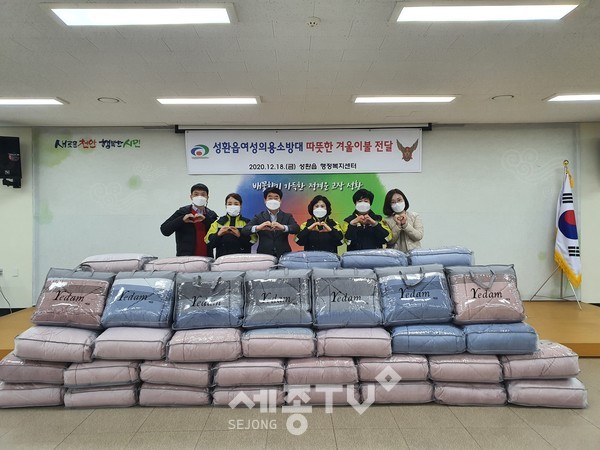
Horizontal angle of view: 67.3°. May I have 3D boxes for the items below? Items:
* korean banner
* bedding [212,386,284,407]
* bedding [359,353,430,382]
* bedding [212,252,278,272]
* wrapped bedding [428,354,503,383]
[{"bbox_3d":[0.065,-1.121,6.920,3.620,0.665,0.020,-1,1,-1],"label":"korean banner"},{"bbox_3d":[-0.399,1.306,3.693,0.550,0.165,0.470,-1,1,-1],"label":"bedding"},{"bbox_3d":[0.730,1.125,3.732,0.551,0.170,0.470,-1,1,-1],"label":"bedding"},{"bbox_3d":[-0.517,0.391,4.386,0.585,0.180,0.490,-1,1,-1],"label":"bedding"},{"bbox_3d":[1.309,1.151,3.810,0.583,0.180,0.490,-1,1,-1],"label":"wrapped bedding"}]

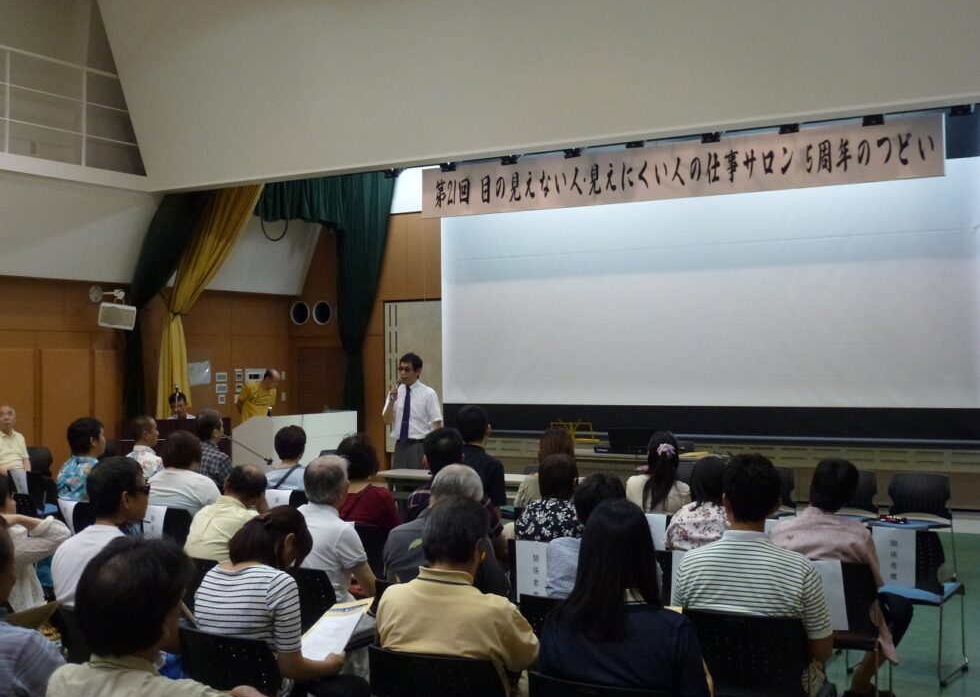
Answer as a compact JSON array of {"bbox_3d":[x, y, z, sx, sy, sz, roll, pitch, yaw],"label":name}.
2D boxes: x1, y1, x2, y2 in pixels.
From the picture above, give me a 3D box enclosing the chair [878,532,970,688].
[{"bbox_3d":[2.201,1.306,6.125,0.500,0.785,0.500,-1,-1,36],"label":"chair"}]

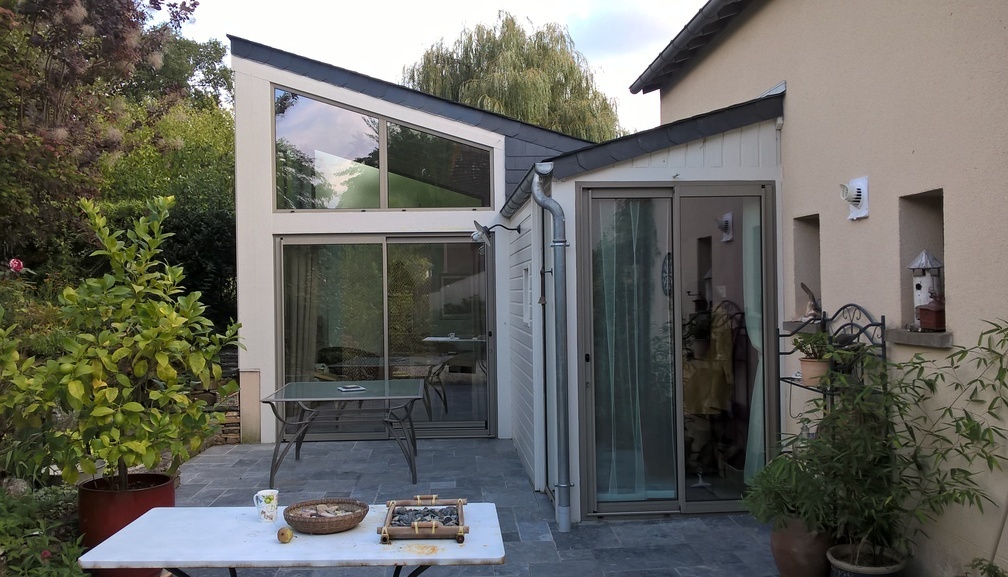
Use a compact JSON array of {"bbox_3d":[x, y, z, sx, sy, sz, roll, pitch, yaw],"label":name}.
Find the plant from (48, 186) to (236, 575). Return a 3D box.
[{"bbox_3d":[-2.004,0.542,4.508,1.050,2.130,1.000,-1,0,-3],"label":"plant"}]

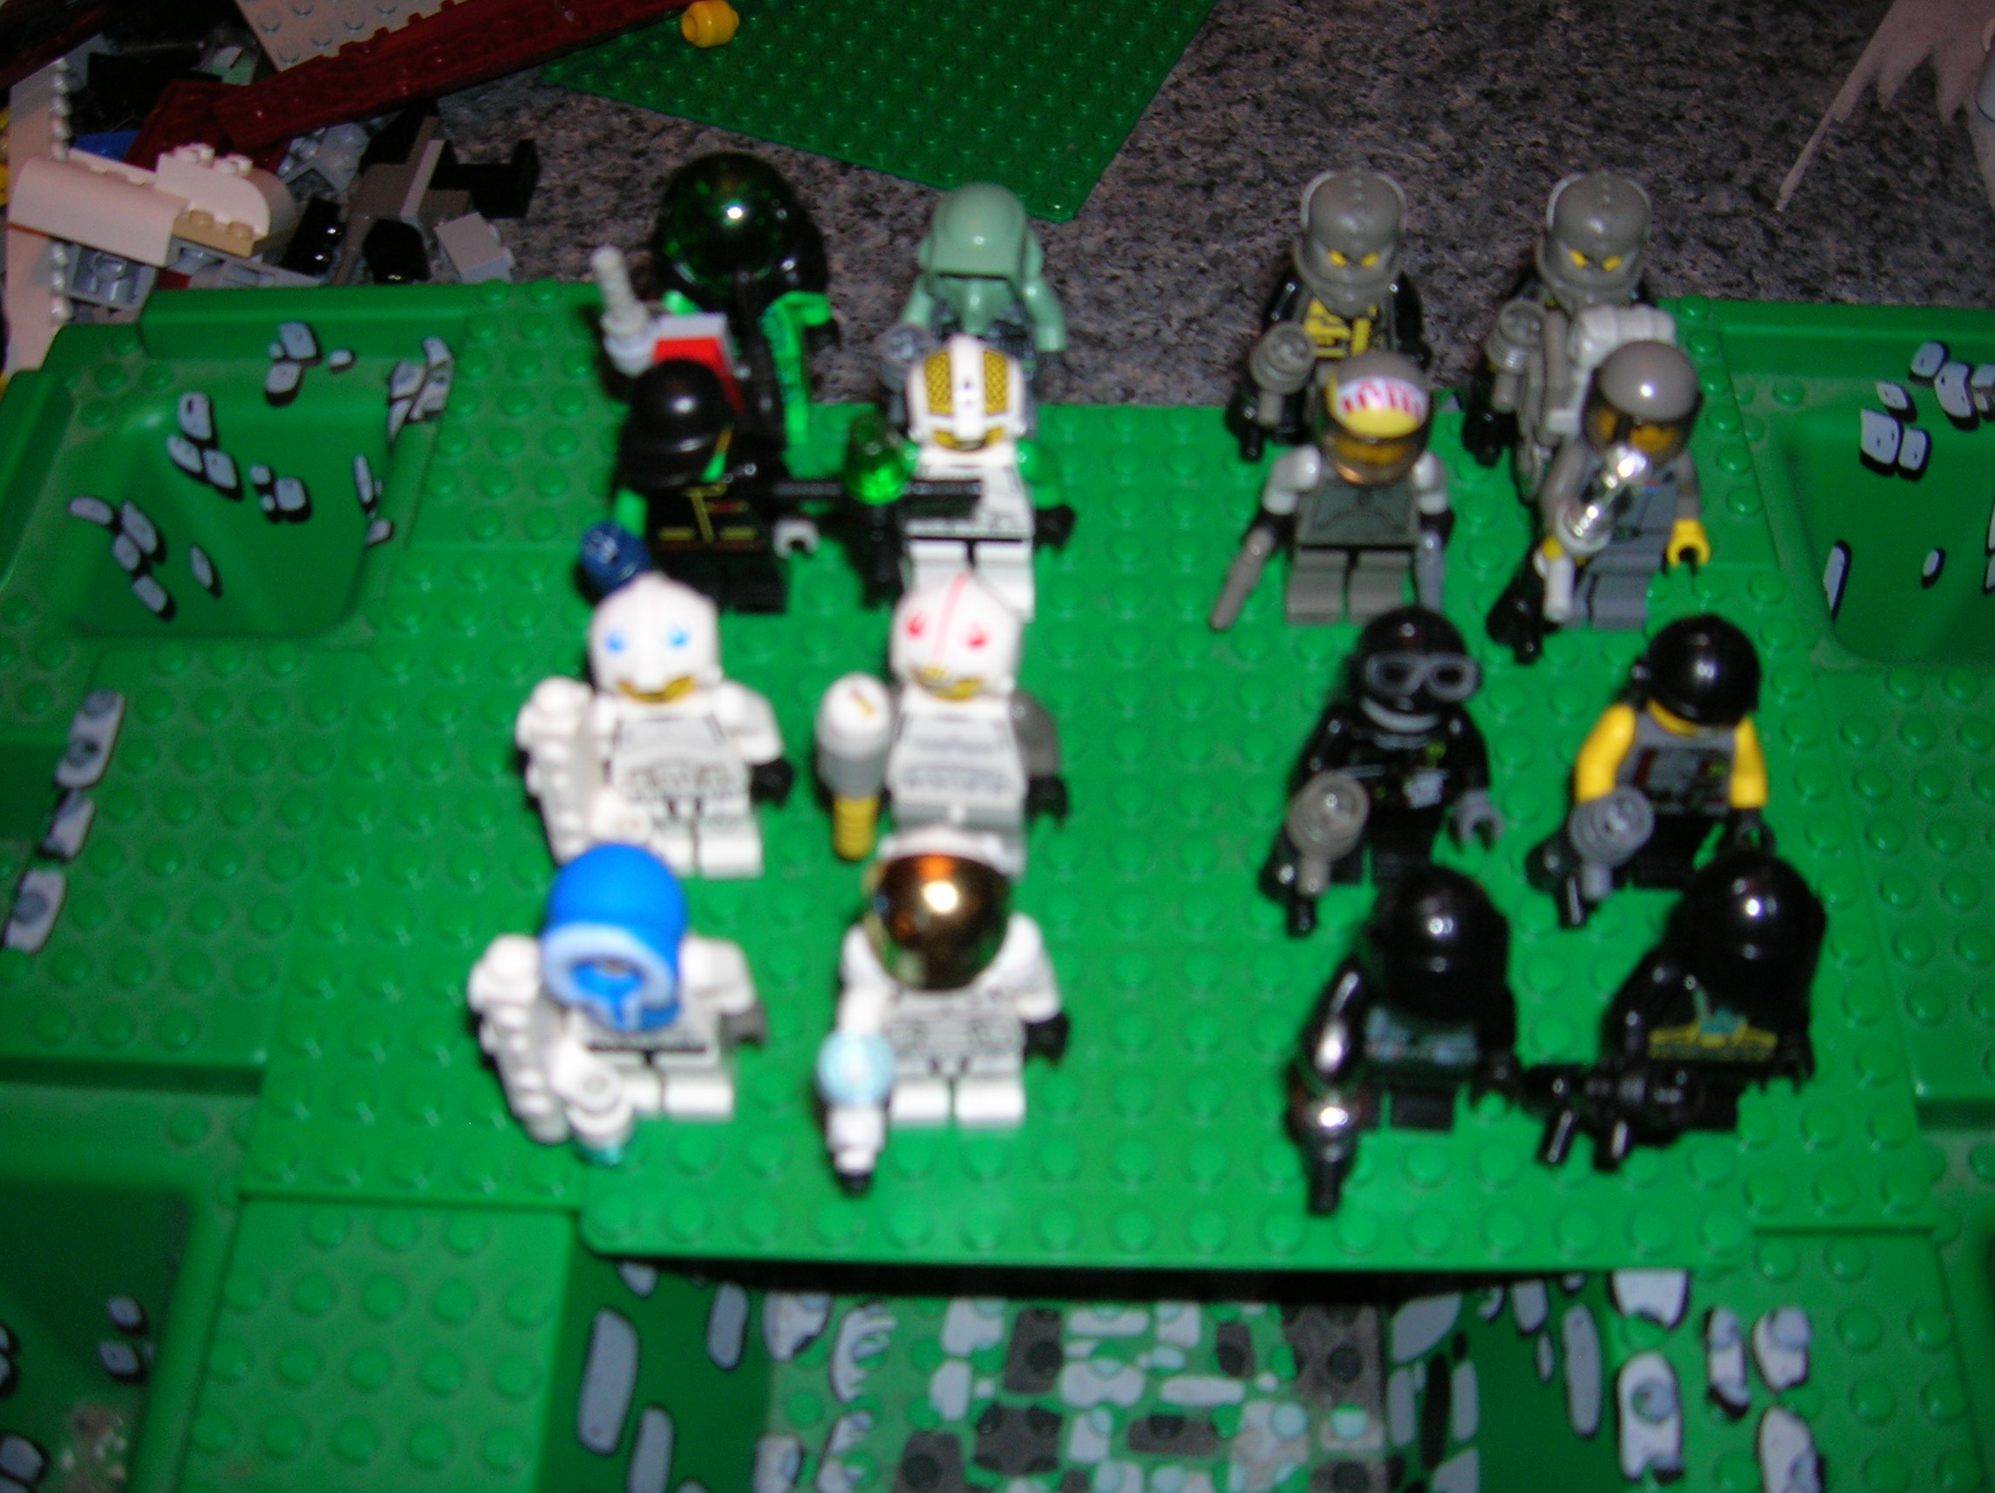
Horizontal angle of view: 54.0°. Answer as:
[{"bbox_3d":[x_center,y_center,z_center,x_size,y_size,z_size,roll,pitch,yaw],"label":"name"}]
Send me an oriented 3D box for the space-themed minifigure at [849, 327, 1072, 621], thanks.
[{"bbox_3d":[-0.003,-0.032,0.244,0.025,0.042,0.015,1,55,2],"label":"space-themed minifigure"}]

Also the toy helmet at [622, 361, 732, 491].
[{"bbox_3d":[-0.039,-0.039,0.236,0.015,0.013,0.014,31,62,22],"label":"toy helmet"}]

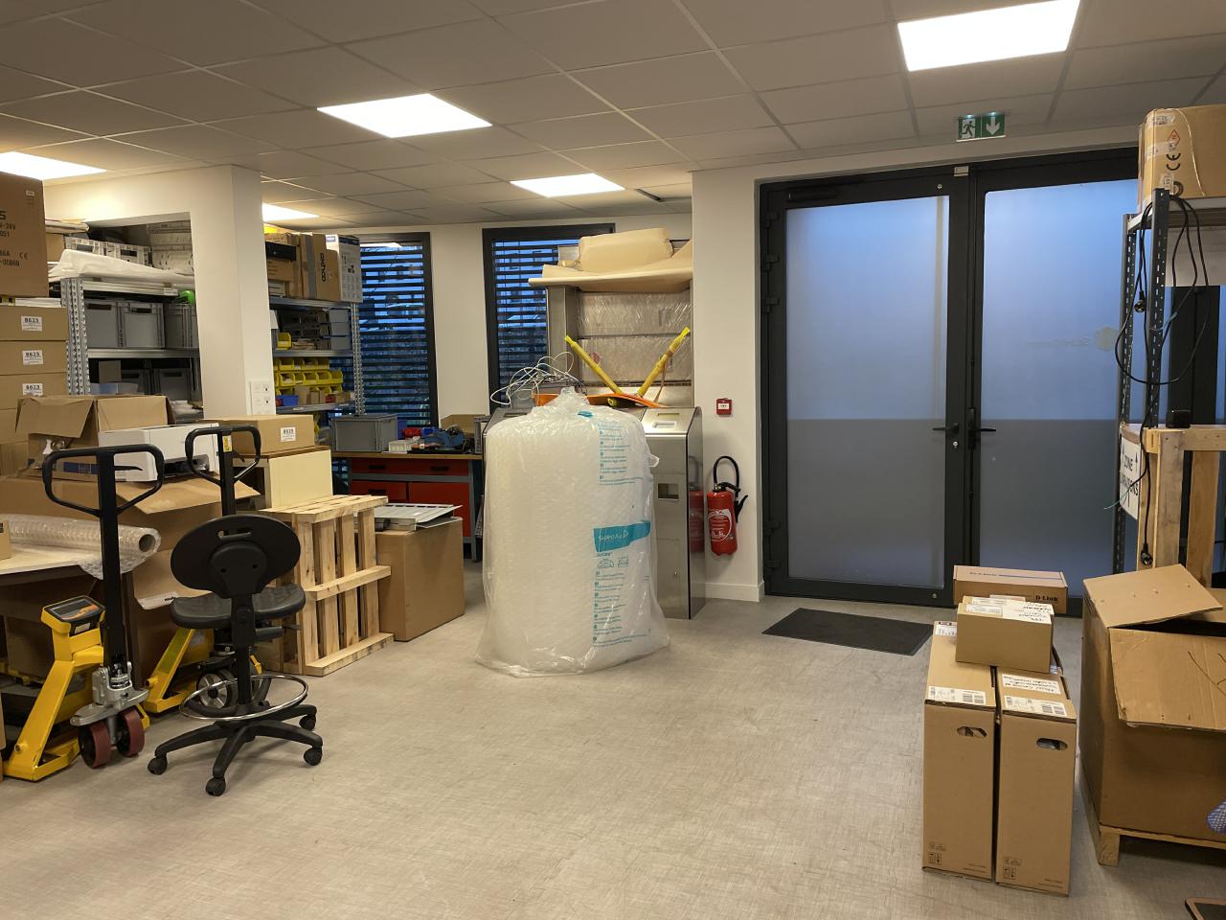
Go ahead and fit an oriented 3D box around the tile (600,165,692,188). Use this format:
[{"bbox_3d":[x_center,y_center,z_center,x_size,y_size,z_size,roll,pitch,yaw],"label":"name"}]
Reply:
[{"bbox_3d":[0.278,-1.727,5.583,0.565,0.025,0.590,1,7,21],"label":"tile"}]

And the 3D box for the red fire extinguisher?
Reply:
[{"bbox_3d":[0.683,0.277,5.486,0.248,0.602,0.180,0,6,15],"label":"red fire extinguisher"}]

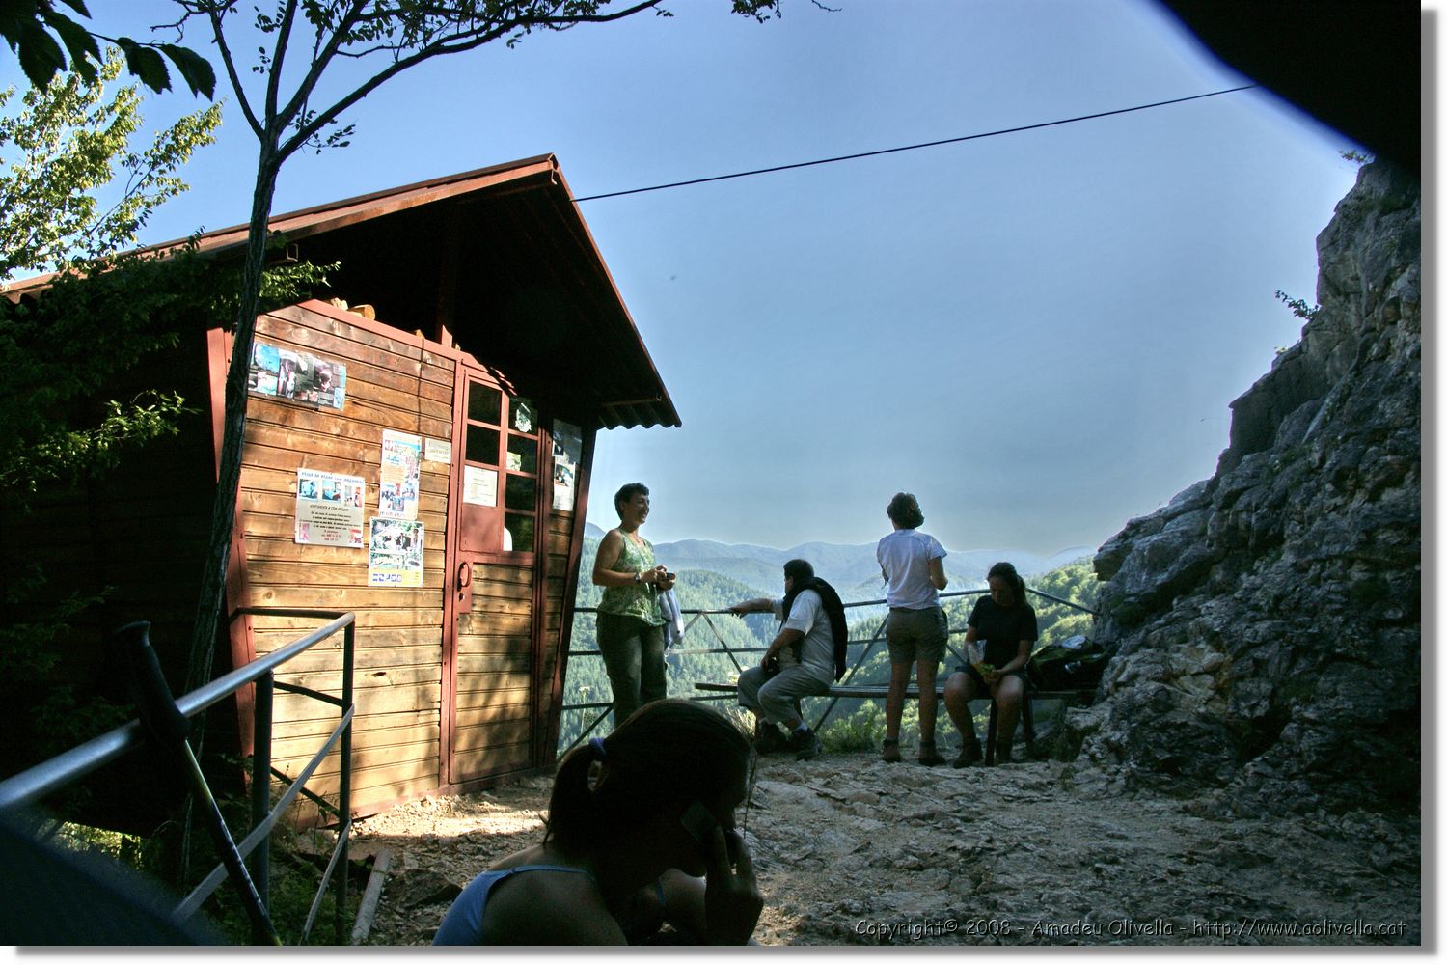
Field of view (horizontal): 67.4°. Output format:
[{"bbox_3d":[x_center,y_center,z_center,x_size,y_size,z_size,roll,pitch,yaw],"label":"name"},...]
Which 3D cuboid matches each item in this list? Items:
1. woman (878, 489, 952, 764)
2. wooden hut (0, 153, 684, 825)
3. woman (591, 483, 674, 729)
[{"bbox_3d":[1.162,0.881,6.755,0.470,1.647,0.380,-2,-8,16],"label":"woman"},{"bbox_3d":[-2.406,0.050,6.092,3.500,3.242,4.280,-4,-8,27],"label":"wooden hut"},{"bbox_3d":[-0.491,0.820,6.205,0.420,1.654,0.470,-6,-9,39],"label":"woman"}]

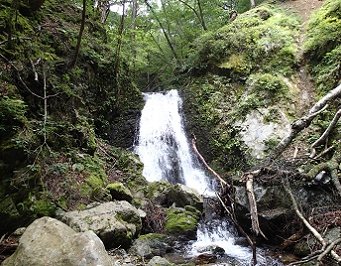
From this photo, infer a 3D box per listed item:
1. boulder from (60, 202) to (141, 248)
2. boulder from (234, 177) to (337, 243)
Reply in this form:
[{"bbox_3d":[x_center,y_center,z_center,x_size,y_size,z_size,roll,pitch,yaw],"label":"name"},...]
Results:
[{"bbox_3d":[-1.174,1.535,4.300,1.350,0.720,0.950,1,-4,-12],"label":"boulder"},{"bbox_3d":[2.154,1.433,4.800,1.900,1.150,1.250,0,-3,0],"label":"boulder"}]

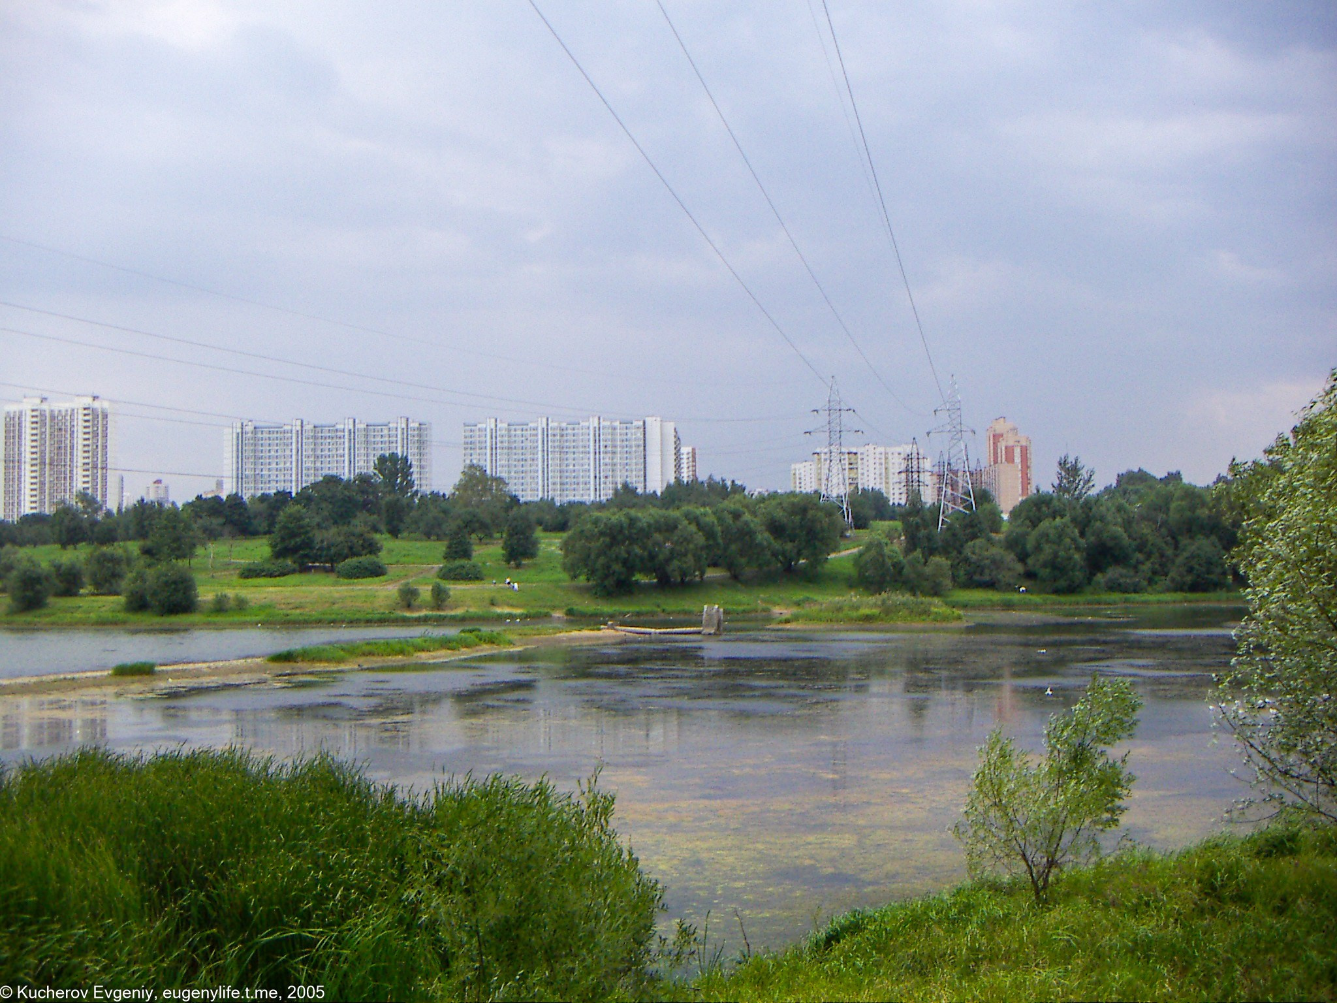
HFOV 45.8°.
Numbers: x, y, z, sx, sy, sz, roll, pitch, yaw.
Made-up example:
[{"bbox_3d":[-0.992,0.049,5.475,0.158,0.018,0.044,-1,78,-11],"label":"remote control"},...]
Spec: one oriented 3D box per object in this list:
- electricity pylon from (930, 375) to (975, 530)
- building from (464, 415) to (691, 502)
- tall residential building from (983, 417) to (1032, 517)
[{"bbox_3d":[77.300,-12.700,428.000,13.000,43.000,10.000,-1,-2,11],"label":"electricity pylon"},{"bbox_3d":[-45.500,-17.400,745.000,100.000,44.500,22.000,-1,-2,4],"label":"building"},{"bbox_3d":[238.000,-23.400,1105.000,34.000,72.000,26.000,-1,-2,6],"label":"tall residential building"}]

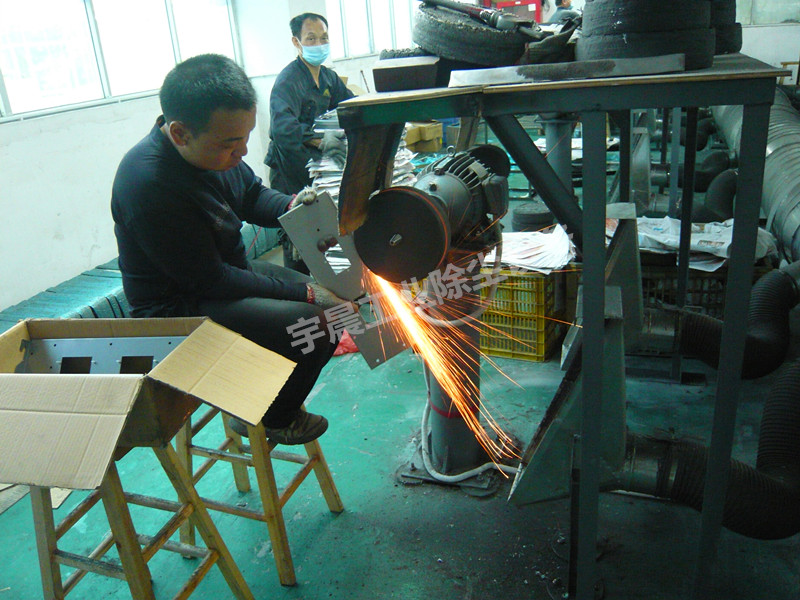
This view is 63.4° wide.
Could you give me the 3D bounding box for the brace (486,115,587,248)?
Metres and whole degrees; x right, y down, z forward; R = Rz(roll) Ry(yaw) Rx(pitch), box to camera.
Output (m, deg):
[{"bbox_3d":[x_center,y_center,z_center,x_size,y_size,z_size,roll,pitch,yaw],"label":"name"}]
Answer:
[{"bbox_3d":[0.315,-0.277,1.429,0.050,0.345,0.050,-35,10,23],"label":"brace"}]

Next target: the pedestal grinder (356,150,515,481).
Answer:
[{"bbox_3d":[0.155,0.095,2.227,0.400,1.140,0.650,4,23,23],"label":"pedestal grinder"}]

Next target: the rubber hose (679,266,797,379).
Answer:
[{"bbox_3d":[1.368,0.075,2.628,0.430,0.470,0.310,2,23,20],"label":"rubber hose"}]

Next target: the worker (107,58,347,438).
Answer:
[{"bbox_3d":[-0.470,-0.077,1.762,0.660,1.100,0.520,2,22,19],"label":"worker"}]

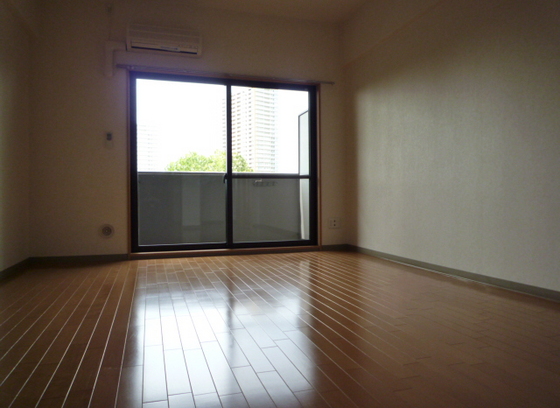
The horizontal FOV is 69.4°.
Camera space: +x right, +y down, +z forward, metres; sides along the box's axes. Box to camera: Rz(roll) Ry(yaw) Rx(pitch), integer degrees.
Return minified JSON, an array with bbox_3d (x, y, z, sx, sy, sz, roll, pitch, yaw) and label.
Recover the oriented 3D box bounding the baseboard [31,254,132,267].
[{"bbox_3d":[-1.942,0.541,3.945,0.880,0.077,0.015,-1,1,-18],"label":"baseboard"}]

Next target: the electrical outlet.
[{"bbox_3d":[0.652,0.227,4.783,0.134,0.126,0.012,-1,1,-18],"label":"electrical outlet"}]

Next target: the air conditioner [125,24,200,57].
[{"bbox_3d":[-1.160,-1.635,4.095,0.716,0.214,0.180,-1,1,-18],"label":"air conditioner"}]

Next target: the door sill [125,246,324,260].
[{"bbox_3d":[-0.524,0.525,4.433,2.111,0.076,0.080,-1,1,-18],"label":"door sill"}]

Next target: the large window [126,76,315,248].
[{"bbox_3d":[-0.542,-0.433,4.440,2.046,1.848,0.080,-1,1,-18],"label":"large window"}]

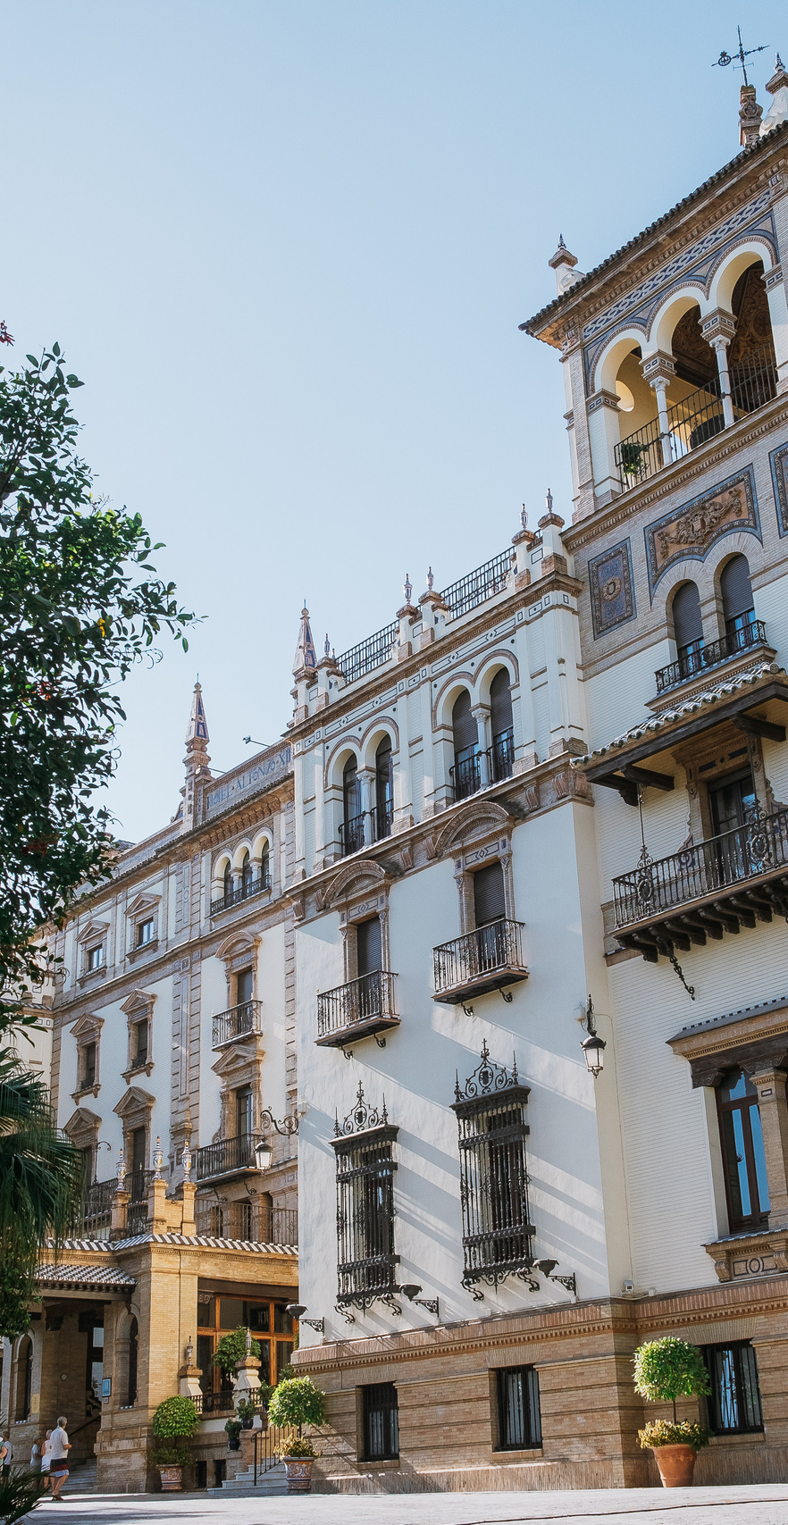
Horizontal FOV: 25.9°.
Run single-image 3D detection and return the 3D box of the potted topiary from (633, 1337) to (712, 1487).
[{"bbox_3d":[4.235,9.836,25.973,1.102,2.140,1.102,-1,-24,-1],"label":"potted topiary"}]

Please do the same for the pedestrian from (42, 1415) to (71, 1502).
[{"bbox_3d":[-7.451,15.529,38.298,0.500,1.720,0.500,10,-26,-25],"label":"pedestrian"}]

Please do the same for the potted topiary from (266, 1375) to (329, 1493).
[{"bbox_3d":[-1.949,13.731,35.152,1.270,2.250,1.270,-2,-24,-1],"label":"potted topiary"}]

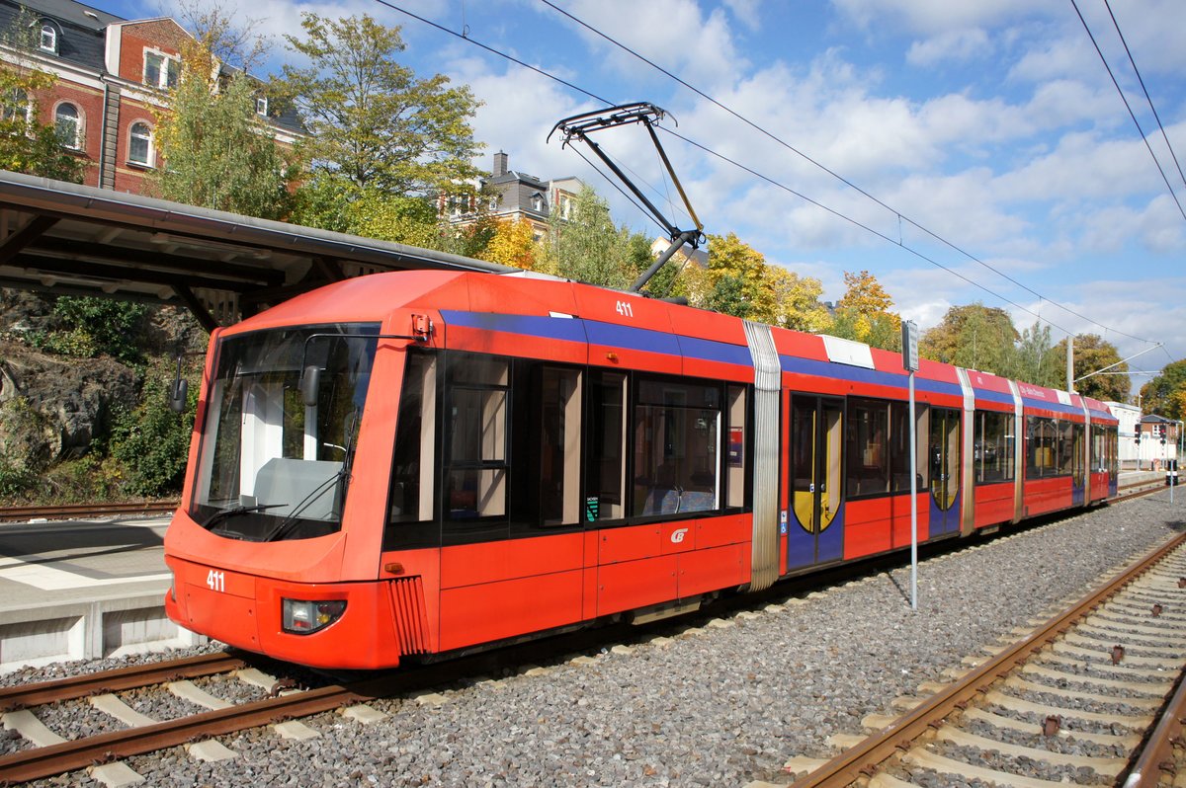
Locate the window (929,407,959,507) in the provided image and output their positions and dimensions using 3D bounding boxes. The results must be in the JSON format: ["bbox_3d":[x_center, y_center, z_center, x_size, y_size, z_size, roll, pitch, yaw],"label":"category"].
[{"bbox_3d":[6.118,1.106,15.483,0.080,1.720,1.670,-1,-4,40],"label":"window"}]

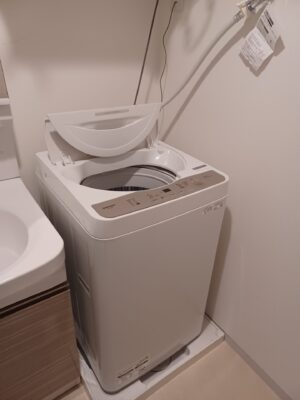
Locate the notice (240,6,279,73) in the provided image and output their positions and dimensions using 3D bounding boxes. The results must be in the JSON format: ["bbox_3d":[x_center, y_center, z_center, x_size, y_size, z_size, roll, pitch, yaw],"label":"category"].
[{"bbox_3d":[0.329,-0.476,0.855,0.025,0.143,0.100,-22,71,-22],"label":"notice"}]

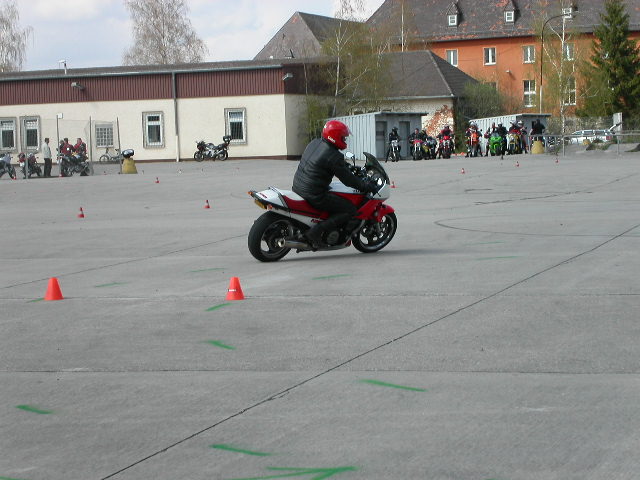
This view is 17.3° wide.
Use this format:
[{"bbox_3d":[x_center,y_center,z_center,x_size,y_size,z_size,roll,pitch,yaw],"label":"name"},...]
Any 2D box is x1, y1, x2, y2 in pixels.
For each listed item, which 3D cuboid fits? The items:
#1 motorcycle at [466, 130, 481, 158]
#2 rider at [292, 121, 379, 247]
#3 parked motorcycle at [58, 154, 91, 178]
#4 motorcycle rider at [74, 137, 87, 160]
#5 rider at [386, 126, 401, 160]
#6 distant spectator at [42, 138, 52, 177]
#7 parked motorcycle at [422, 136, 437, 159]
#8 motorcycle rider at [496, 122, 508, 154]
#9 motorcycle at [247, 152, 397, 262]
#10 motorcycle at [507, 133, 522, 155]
[{"bbox_3d":[7.101,-4.415,97.469,0.780,1.200,2.100,-2,3,-5],"label":"motorcycle"},{"bbox_3d":[0.107,-0.658,24.895,0.950,1.480,0.640,-4,4,-36],"label":"rider"},{"bbox_3d":[-11.043,-3.433,94.971,0.700,1.100,2.050,0,4,34],"label":"parked motorcycle"},{"bbox_3d":[-10.922,-3.773,95.955,0.420,1.720,0.550,-4,3,-22],"label":"motorcycle rider"},{"bbox_3d":[3.209,-4.247,93.460,0.700,1.550,0.700,-3,3,-14],"label":"rider"},{"bbox_3d":[-11.913,-3.601,91.956,0.380,1.680,0.500,-3,3,-18],"label":"distant spectator"},{"bbox_3d":[5.042,-4.254,96.971,0.750,1.100,2.100,-3,3,-14],"label":"parked motorcycle"},{"bbox_3d":[8.691,-4.838,100.959,0.650,1.580,0.600,-3,3,-9],"label":"motorcycle rider"},{"bbox_3d":[0.004,-0.415,24.824,2.150,1.230,0.750,-4,4,-36],"label":"motorcycle"},{"bbox_3d":[9.205,-4.605,99.971,0.780,1.100,2.050,-3,3,-7],"label":"motorcycle"}]

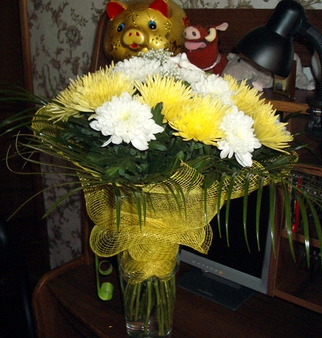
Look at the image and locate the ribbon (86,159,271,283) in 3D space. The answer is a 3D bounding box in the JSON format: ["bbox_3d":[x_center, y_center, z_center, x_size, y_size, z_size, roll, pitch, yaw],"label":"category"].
[{"bbox_3d":[0.026,0.102,0.885,0.340,0.220,0.220,1,20,0],"label":"ribbon"}]

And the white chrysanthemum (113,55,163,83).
[{"bbox_3d":[-0.048,-0.208,0.960,0.112,0.060,0.112,-6,7,0],"label":"white chrysanthemum"}]

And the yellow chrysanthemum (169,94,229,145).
[{"bbox_3d":[0.063,-0.084,0.775,0.105,0.065,0.105,11,37,0],"label":"yellow chrysanthemum"}]

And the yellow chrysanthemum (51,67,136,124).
[{"bbox_3d":[-0.122,-0.129,0.800,0.150,0.085,0.150,-25,25,0],"label":"yellow chrysanthemum"}]

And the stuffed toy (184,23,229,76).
[{"bbox_3d":[0.124,-0.314,1.250,0.115,0.170,0.125,17,25,36],"label":"stuffed toy"}]

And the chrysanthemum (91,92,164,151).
[{"bbox_3d":[-0.055,-0.078,0.750,0.122,0.070,0.122,-9,41,0],"label":"chrysanthemum"}]

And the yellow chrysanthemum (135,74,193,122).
[{"bbox_3d":[0.005,-0.125,0.820,0.107,0.065,0.107,3,29,0],"label":"yellow chrysanthemum"}]

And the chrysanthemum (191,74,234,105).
[{"bbox_3d":[0.096,-0.148,0.860,0.097,0.060,0.097,16,18,0],"label":"chrysanthemum"}]

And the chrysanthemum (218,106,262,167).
[{"bbox_3d":[0.135,-0.055,0.775,0.102,0.055,0.102,45,39,0],"label":"chrysanthemum"}]

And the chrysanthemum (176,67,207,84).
[{"bbox_3d":[0.062,-0.188,0.930,0.085,0.050,0.085,5,0,0],"label":"chrysanthemum"}]

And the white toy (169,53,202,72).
[{"bbox_3d":[0.080,-0.320,1.420,0.095,0.090,0.105,20,27,41],"label":"white toy"}]

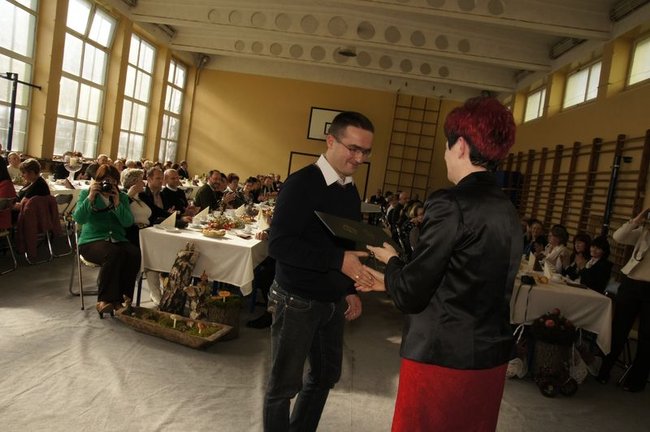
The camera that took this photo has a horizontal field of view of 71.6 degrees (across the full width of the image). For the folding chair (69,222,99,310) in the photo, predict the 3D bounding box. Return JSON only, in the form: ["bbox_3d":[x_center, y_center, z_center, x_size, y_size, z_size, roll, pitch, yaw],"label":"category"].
[{"bbox_3d":[-2.186,0.444,4.451,0.450,0.800,0.500,5,5,-35],"label":"folding chair"}]

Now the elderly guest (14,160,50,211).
[{"bbox_3d":[-3.706,-0.084,5.551,0.750,1.250,0.480,9,4,9],"label":"elderly guest"}]

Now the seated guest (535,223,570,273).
[{"bbox_3d":[2.866,0.796,5.766,0.740,1.340,0.480,7,4,-12],"label":"seated guest"}]

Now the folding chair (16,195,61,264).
[{"bbox_3d":[-3.658,0.146,5.547,0.500,0.810,0.470,9,4,10],"label":"folding chair"}]

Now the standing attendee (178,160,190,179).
[{"bbox_3d":[-4.732,-1.094,14.812,0.500,1.520,0.550,4,6,-45],"label":"standing attendee"}]

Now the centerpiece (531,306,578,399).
[{"bbox_3d":[1.995,1.150,3.897,0.400,0.680,0.400,11,5,28],"label":"centerpiece"}]

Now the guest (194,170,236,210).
[{"bbox_3d":[-1.886,-0.020,7.190,0.770,1.380,0.520,10,5,25],"label":"guest"}]

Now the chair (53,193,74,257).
[{"bbox_3d":[-3.712,0.098,6.066,0.480,0.800,0.450,8,4,2],"label":"chair"}]

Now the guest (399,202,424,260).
[{"bbox_3d":[1.347,0.470,7.142,0.750,1.340,0.500,10,5,23],"label":"guest"}]

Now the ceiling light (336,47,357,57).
[{"bbox_3d":[0.586,-4.497,12.288,0.500,0.190,0.500,8,4,0],"label":"ceiling light"}]

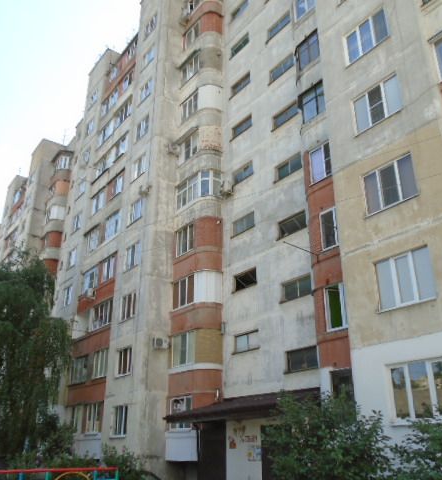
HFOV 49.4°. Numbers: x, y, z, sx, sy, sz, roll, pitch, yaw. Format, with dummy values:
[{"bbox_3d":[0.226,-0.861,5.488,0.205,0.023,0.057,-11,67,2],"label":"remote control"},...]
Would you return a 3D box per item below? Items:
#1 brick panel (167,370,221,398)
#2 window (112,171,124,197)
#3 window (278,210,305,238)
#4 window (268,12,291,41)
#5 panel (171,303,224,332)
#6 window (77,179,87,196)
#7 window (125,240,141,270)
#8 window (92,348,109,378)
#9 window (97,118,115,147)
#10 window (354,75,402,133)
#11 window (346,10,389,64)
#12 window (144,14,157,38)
[{"bbox_3d":[-1.281,6.732,22.447,0.987,0.998,3.104,17,-29,-34],"label":"brick panel"},{"bbox_3d":[-6.660,-3.481,31.211,0.154,1.333,1.435,17,-29,-35],"label":"window"},{"bbox_3d":[3.086,-0.659,20.746,0.170,0.762,1.611,17,-29,-34],"label":"window"},{"bbox_3d":[3.105,-11.209,25.271,0.170,0.762,1.611,17,-29,-34],"label":"window"},{"bbox_3d":[-1.221,3.941,23.524,1.162,1.303,2.777,17,-28,-34],"label":"panel"},{"bbox_3d":[-10.574,-3.919,36.864,0.160,1.293,1.465,17,-28,-34],"label":"window"},{"bbox_3d":[-4.831,0.954,26.644,0.150,1.393,1.678,17,-29,-34],"label":"window"},{"bbox_3d":[-6.659,6.806,26.359,0.170,1.469,1.873,17,-29,-34],"label":"window"},{"bbox_3d":[-8.351,-7.839,35.085,0.170,1.489,2.374,17,-29,-34],"label":"window"},{"bbox_3d":[4.815,-4.081,14.756,0.170,1.350,1.580,17,-29,-34],"label":"window"},{"bbox_3d":[4.872,-6.762,16.163,0.150,1.393,1.678,17,-29,-34],"label":"window"},{"bbox_3d":[-4.857,-14.893,33.627,0.154,1.302,1.589,17,-29,-35],"label":"window"}]

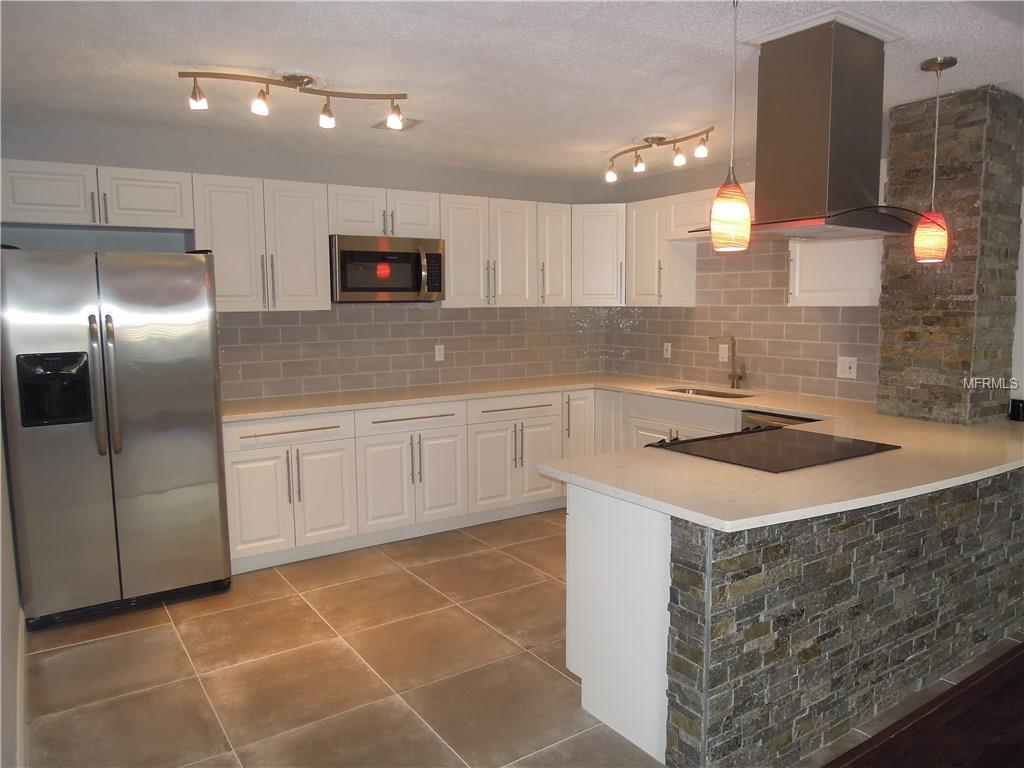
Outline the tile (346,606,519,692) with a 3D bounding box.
[{"bbox_3d":[-0.354,1.148,3.117,0.598,0.015,0.600,-5,7,-34],"label":"tile"}]

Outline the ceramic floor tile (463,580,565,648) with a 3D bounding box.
[{"bbox_3d":[0.143,1.107,3.447,0.598,0.015,0.600,-5,7,-34],"label":"ceramic floor tile"}]

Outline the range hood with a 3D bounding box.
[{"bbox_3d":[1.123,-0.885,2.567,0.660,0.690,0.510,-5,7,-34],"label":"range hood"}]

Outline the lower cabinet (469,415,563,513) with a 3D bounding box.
[{"bbox_3d":[-0.133,0.511,5.130,0.785,0.588,0.622,-5,7,-34],"label":"lower cabinet"}]

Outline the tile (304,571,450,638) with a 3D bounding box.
[{"bbox_3d":[-0.688,1.101,3.613,0.598,0.015,0.600,-5,7,-34],"label":"tile"}]

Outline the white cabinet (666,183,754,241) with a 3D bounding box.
[{"bbox_3d":[1.477,-1.119,4.617,0.329,0.297,0.955,-5,7,-34],"label":"white cabinet"}]

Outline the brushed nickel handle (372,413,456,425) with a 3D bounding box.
[{"bbox_3d":[-0.604,0.214,4.386,0.557,0.012,0.036,-5,7,-34],"label":"brushed nickel handle"}]

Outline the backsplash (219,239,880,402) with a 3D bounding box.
[{"bbox_3d":[0.106,-0.396,4.135,3.238,1.010,2.385,-5,7,-34],"label":"backsplash"}]

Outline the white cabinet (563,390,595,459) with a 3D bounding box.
[{"bbox_3d":[0.314,0.392,5.419,0.292,0.753,0.622,-5,7,-34],"label":"white cabinet"}]

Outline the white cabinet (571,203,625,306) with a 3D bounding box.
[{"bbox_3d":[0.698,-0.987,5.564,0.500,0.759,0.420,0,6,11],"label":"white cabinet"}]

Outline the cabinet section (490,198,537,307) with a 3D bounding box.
[{"bbox_3d":[-0.070,-0.937,5.181,0.402,0.757,0.320,-5,7,-32],"label":"cabinet section"}]

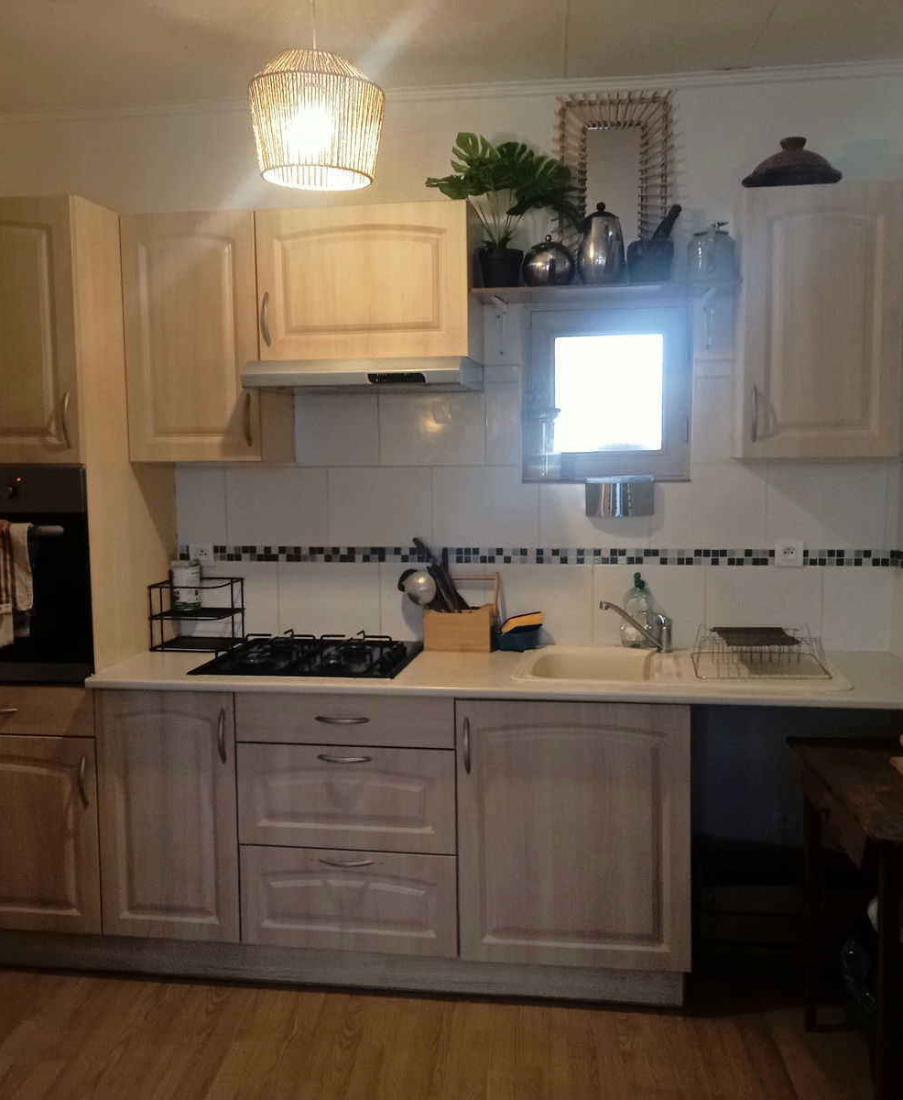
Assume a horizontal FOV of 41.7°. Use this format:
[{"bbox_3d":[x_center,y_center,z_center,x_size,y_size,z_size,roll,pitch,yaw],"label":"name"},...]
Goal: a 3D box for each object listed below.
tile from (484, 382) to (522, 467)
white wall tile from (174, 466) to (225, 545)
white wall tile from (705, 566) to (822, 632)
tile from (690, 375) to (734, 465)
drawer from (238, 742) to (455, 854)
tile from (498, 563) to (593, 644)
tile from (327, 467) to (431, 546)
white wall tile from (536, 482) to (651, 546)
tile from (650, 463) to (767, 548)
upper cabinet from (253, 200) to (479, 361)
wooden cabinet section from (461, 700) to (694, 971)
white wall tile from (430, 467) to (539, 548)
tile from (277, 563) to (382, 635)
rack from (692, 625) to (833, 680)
[{"bbox_3d":[0.159,-0.383,3.601,0.108,0.249,0.010,0,6,10],"label":"tile"},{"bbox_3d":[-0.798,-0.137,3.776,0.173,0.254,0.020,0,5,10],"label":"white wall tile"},{"bbox_3d":[0.922,0.172,3.498,0.332,0.251,0.020,0,5,10],"label":"white wall tile"},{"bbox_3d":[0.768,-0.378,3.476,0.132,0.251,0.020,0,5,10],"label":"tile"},{"bbox_3d":[-0.244,0.638,3.375,0.595,0.282,0.510,0,5,9],"label":"drawer"},{"bbox_3d":[0.273,0.170,3.636,0.332,0.251,0.010,0,5,9],"label":"tile"},{"bbox_3d":[-0.222,-0.134,3.692,0.330,0.249,0.010,0,6,10],"label":"tile"},{"bbox_3d":[0.435,-0.104,3.584,0.330,0.197,0.010,0,6,10],"label":"white wall tile"},{"bbox_3d":[0.759,-0.127,3.500,0.332,0.254,0.020,0,5,10],"label":"tile"},{"bbox_3d":[-0.224,-0.752,3.432,0.598,0.419,0.310,0,5,10],"label":"upper cabinet"},{"bbox_3d":[0.357,0.706,3.317,0.600,0.691,0.580,0,5,10],"label":"wooden cabinet section"},{"bbox_3d":[0.105,-0.130,3.593,0.330,0.251,0.010,0,5,10],"label":"white wall tile"},{"bbox_3d":[-0.385,0.161,3.751,0.330,0.241,0.010,0,6,10],"label":"tile"},{"bbox_3d":[0.855,0.274,3.299,0.346,0.097,0.370,0,5,9],"label":"rack"}]

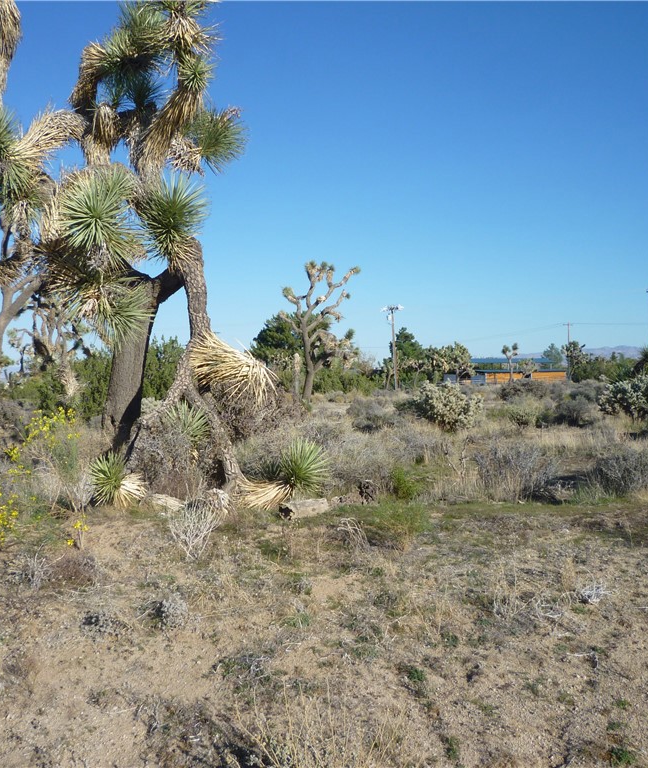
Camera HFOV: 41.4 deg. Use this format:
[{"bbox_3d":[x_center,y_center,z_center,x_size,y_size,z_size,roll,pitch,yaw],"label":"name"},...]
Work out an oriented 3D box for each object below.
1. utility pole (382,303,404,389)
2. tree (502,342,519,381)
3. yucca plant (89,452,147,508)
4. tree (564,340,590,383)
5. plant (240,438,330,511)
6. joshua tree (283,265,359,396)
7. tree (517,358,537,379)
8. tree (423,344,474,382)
[{"bbox_3d":[7.048,-3.701,87.000,2.231,8.721,0.600,0,1,0],"label":"utility pole"},{"bbox_3d":[16.087,-1.811,74.000,1.380,3.537,1.300,0,1,0],"label":"tree"},{"bbox_3d":[-2.431,1.124,10.100,0.683,0.683,0.620,0,1,0],"label":"yucca plant"},{"bbox_3d":[22.957,-1.955,78.000,2.546,4.000,2.400,0,1,0],"label":"tree"},{"bbox_3d":[-0.449,1.055,10.000,1.049,0.839,0.750,0,1,0],"label":"plant"},{"bbox_3d":[-0.167,-2.533,41.000,3.823,6.739,4.000,0,1,0],"label":"joshua tree"},{"bbox_3d":[17.467,-1.164,74.000,1.725,2.070,1.600,0,1,0],"label":"tree"},{"bbox_3d":[10.884,-1.748,75.000,4.546,3.759,4.000,0,1,0],"label":"tree"}]

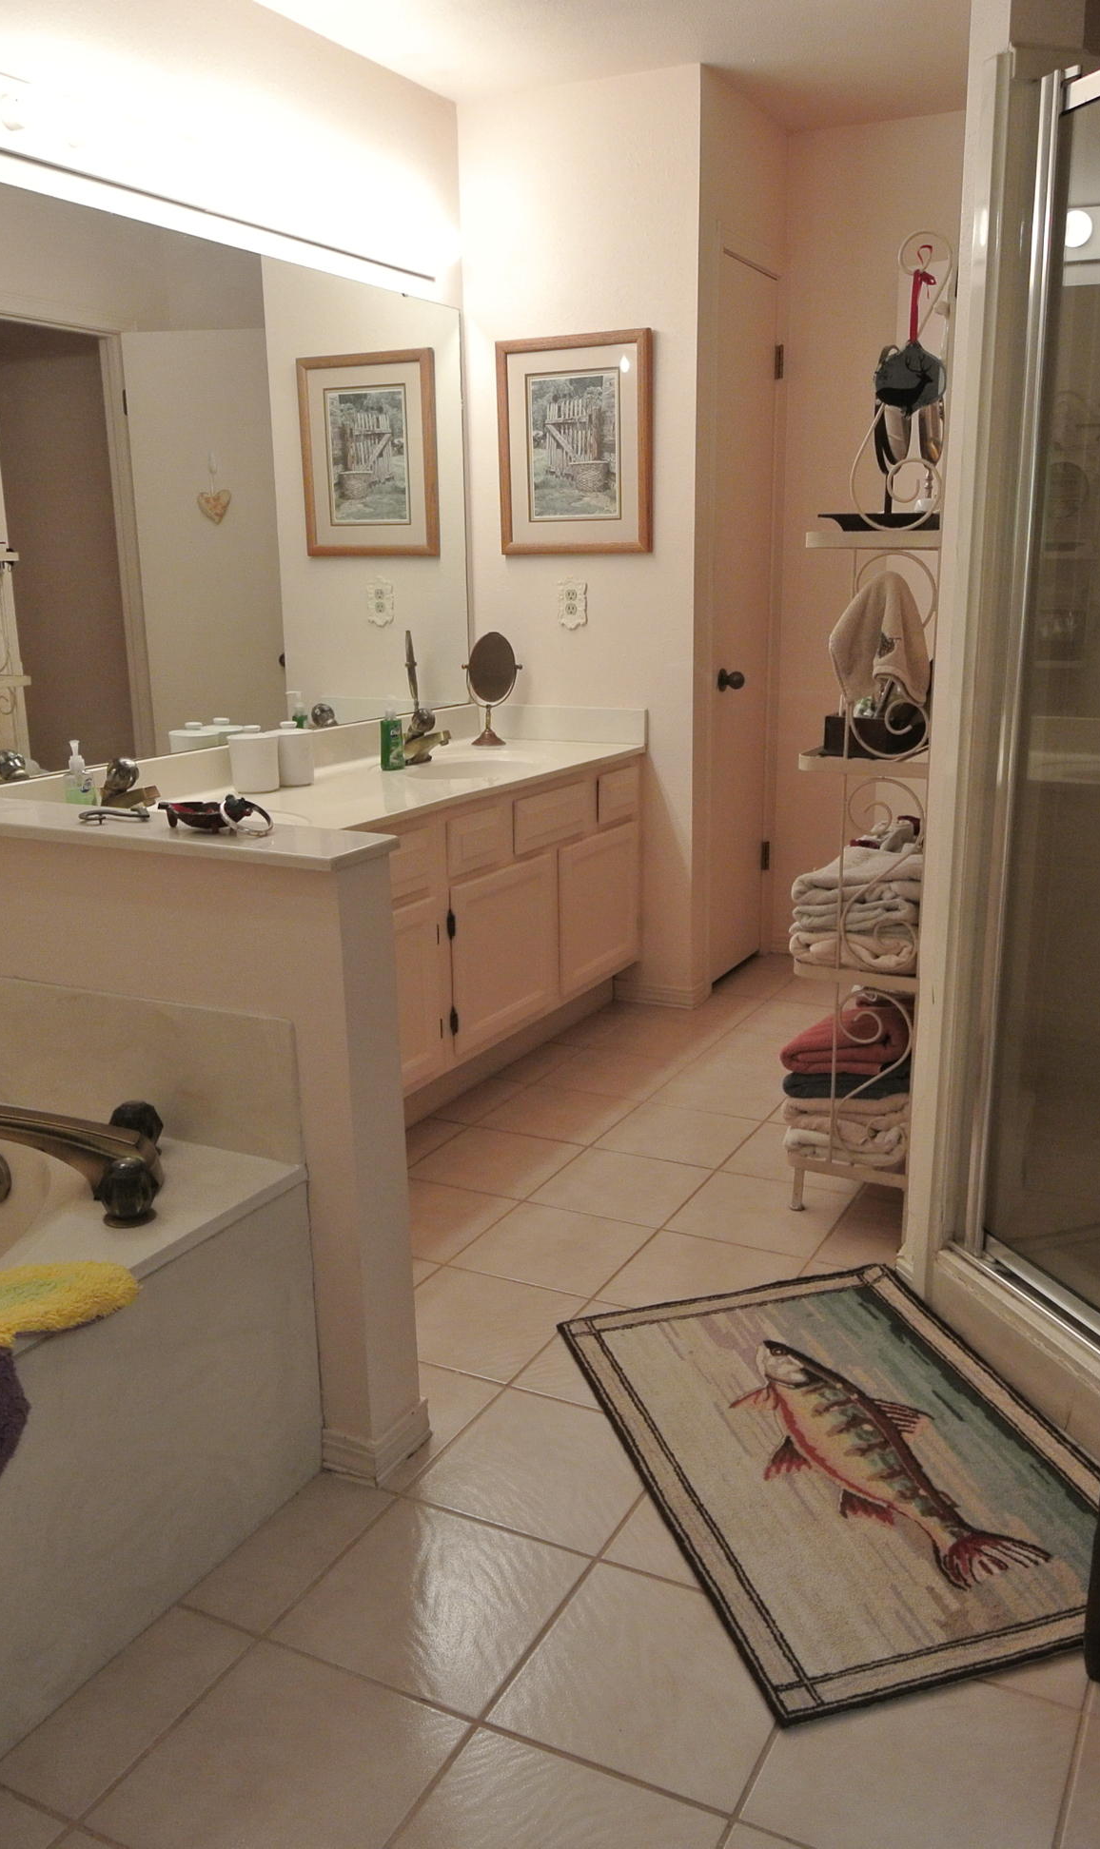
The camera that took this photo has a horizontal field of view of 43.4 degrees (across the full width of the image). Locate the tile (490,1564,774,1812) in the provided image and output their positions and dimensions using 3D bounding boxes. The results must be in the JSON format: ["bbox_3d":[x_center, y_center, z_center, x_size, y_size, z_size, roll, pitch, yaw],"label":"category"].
[{"bbox_3d":[0.120,0.855,1.547,0.286,0.010,0.286,6,16,27],"label":"tile"}]

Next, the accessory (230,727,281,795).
[{"bbox_3d":[-0.679,-0.374,3.170,0.116,0.132,0.116,-1,14,0],"label":"accessory"}]

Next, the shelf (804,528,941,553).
[{"bbox_3d":[0.727,-0.753,2.719,0.245,0.030,0.690,6,16,27],"label":"shelf"}]

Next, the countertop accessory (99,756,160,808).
[{"bbox_3d":[-0.839,-0.268,2.732,0.130,0.135,0.070,6,15,27],"label":"countertop accessory"}]

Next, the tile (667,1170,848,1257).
[{"bbox_3d":[0.414,0.576,2.752,0.296,0.010,0.296,6,15,27],"label":"tile"}]

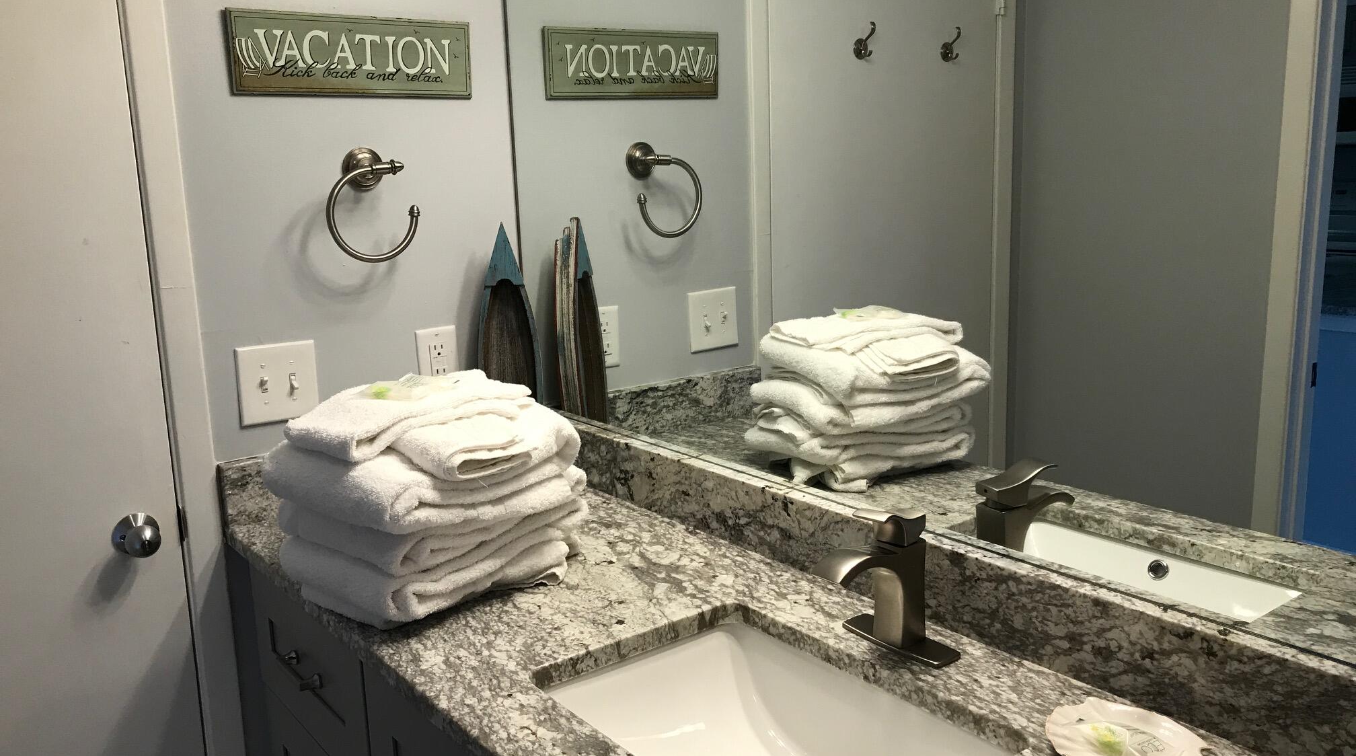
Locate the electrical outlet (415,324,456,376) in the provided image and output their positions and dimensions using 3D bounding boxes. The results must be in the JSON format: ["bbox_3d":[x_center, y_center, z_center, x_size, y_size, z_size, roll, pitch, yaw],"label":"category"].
[{"bbox_3d":[-0.420,-0.027,1.932,0.076,0.121,0.008,-10,14,-36],"label":"electrical outlet"}]

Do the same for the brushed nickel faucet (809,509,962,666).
[{"bbox_3d":[0.210,0.227,1.205,0.150,0.166,0.145,-10,14,-36],"label":"brushed nickel faucet"}]

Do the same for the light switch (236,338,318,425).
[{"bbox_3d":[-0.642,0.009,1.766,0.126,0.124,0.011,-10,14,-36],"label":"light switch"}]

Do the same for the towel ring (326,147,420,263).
[{"bbox_3d":[-0.505,-0.277,1.773,0.155,0.188,0.086,-10,14,-36],"label":"towel ring"}]

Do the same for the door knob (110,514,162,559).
[{"bbox_3d":[-0.808,0.240,1.647,0.065,0.065,0.062,-10,14,-36],"label":"door knob"}]

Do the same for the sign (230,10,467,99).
[{"bbox_3d":[-0.516,-0.517,1.768,0.398,0.125,0.013,-10,14,-36],"label":"sign"}]

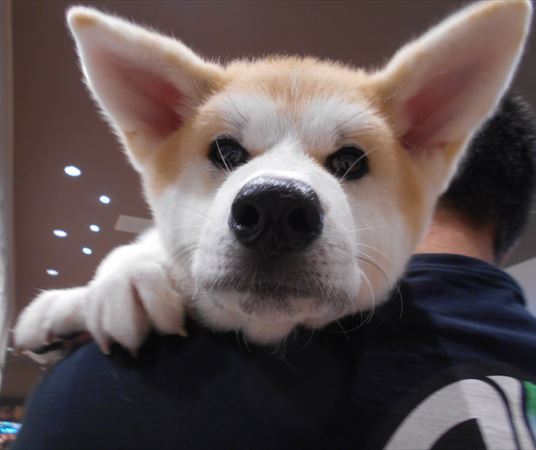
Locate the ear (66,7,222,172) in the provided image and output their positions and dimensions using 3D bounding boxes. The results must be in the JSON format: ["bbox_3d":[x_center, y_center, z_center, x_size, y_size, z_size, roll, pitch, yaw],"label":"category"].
[{"bbox_3d":[-0.084,-0.095,0.290,0.087,0.106,0.045,-42,-3,9],"label":"ear"}]

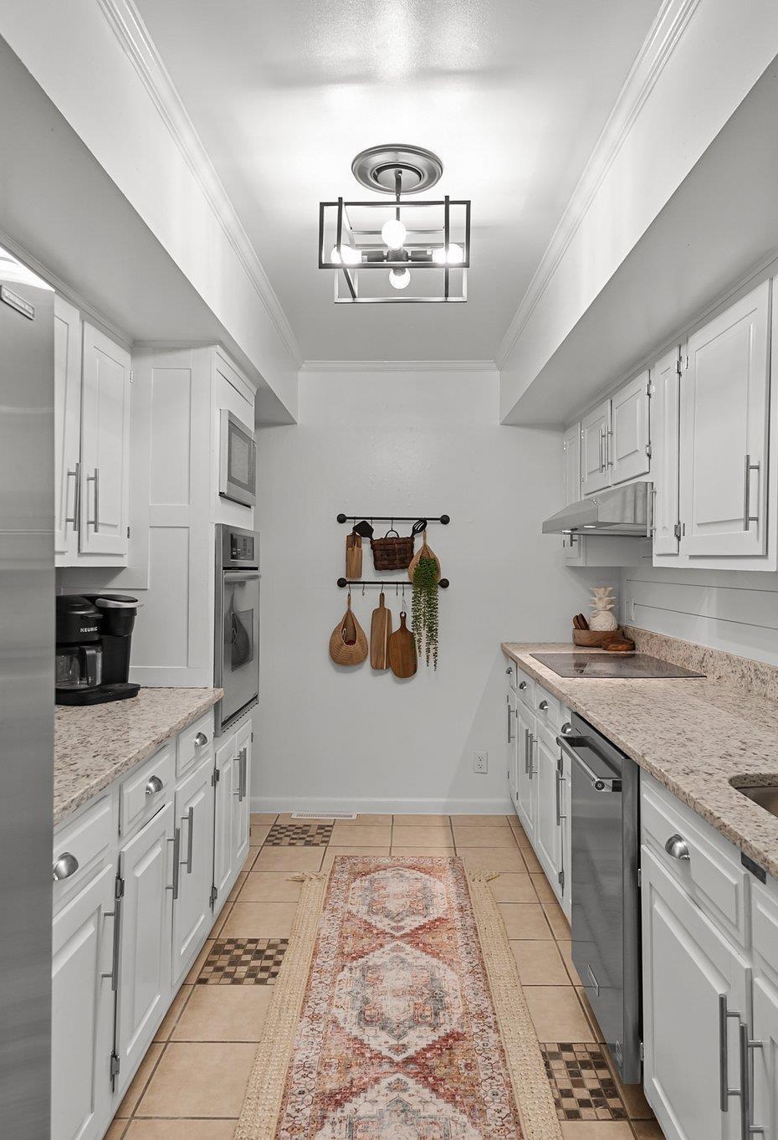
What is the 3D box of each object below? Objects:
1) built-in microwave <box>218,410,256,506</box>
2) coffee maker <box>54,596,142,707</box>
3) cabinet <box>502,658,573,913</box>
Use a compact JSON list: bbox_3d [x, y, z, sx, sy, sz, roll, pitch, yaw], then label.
[{"bbox_3d":[-0.775,-0.433,3.046,0.400,0.317,0.550,0,1,1],"label":"built-in microwave"},{"bbox_3d":[-0.997,0.244,2.467,0.290,0.335,0.280,1,1,34],"label":"coffee maker"},{"bbox_3d":[0.927,0.881,3.308,0.610,0.885,1.660,0,1,1],"label":"cabinet"}]

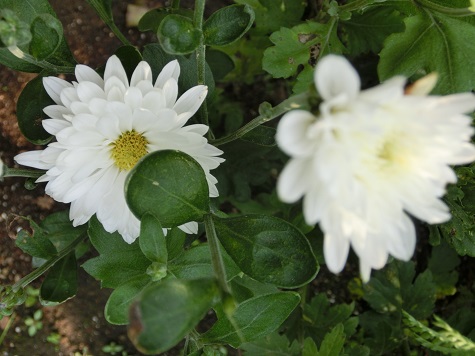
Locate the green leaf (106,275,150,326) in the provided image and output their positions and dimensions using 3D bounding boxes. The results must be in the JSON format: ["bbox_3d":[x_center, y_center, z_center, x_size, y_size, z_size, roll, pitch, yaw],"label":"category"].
[{"bbox_3d":[-0.042,0.048,0.200,0.023,0.008,0.014,-44,82,-8],"label":"green leaf"}]

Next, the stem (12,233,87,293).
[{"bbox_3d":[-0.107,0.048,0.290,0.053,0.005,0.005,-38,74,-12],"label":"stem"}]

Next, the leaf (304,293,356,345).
[{"bbox_3d":[0.053,0.080,0.290,0.029,0.011,0.030,18,74,5],"label":"leaf"}]

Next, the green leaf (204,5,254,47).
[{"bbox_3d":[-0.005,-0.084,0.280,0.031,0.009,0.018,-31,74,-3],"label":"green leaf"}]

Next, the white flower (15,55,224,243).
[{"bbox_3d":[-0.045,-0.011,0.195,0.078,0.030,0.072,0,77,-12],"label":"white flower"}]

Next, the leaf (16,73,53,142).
[{"bbox_3d":[-0.088,-0.031,0.230,0.021,0.010,0.031,12,78,-3],"label":"leaf"}]

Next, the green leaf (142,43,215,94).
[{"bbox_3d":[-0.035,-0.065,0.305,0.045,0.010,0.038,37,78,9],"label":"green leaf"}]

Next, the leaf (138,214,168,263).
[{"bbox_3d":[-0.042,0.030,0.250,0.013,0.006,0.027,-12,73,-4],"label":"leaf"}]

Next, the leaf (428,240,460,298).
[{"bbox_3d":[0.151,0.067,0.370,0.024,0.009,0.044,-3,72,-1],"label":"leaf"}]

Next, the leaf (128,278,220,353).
[{"bbox_3d":[-0.019,0.040,0.150,0.029,0.009,0.017,-37,81,-7],"label":"leaf"}]

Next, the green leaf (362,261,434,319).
[{"bbox_3d":[0.093,0.063,0.290,0.039,0.012,0.035,-6,73,-2],"label":"green leaf"}]

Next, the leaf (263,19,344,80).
[{"bbox_3d":[0.033,-0.062,0.250,0.039,0.012,0.030,-23,80,-4],"label":"leaf"}]

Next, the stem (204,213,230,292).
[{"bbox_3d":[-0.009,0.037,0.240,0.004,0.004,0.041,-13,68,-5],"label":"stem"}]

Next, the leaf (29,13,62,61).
[{"bbox_3d":[-0.068,-0.050,0.180,0.012,0.007,0.016,11,95,-7],"label":"leaf"}]

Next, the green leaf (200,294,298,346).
[{"bbox_3d":[0.006,0.059,0.215,0.043,0.009,0.019,-24,77,-6],"label":"green leaf"}]

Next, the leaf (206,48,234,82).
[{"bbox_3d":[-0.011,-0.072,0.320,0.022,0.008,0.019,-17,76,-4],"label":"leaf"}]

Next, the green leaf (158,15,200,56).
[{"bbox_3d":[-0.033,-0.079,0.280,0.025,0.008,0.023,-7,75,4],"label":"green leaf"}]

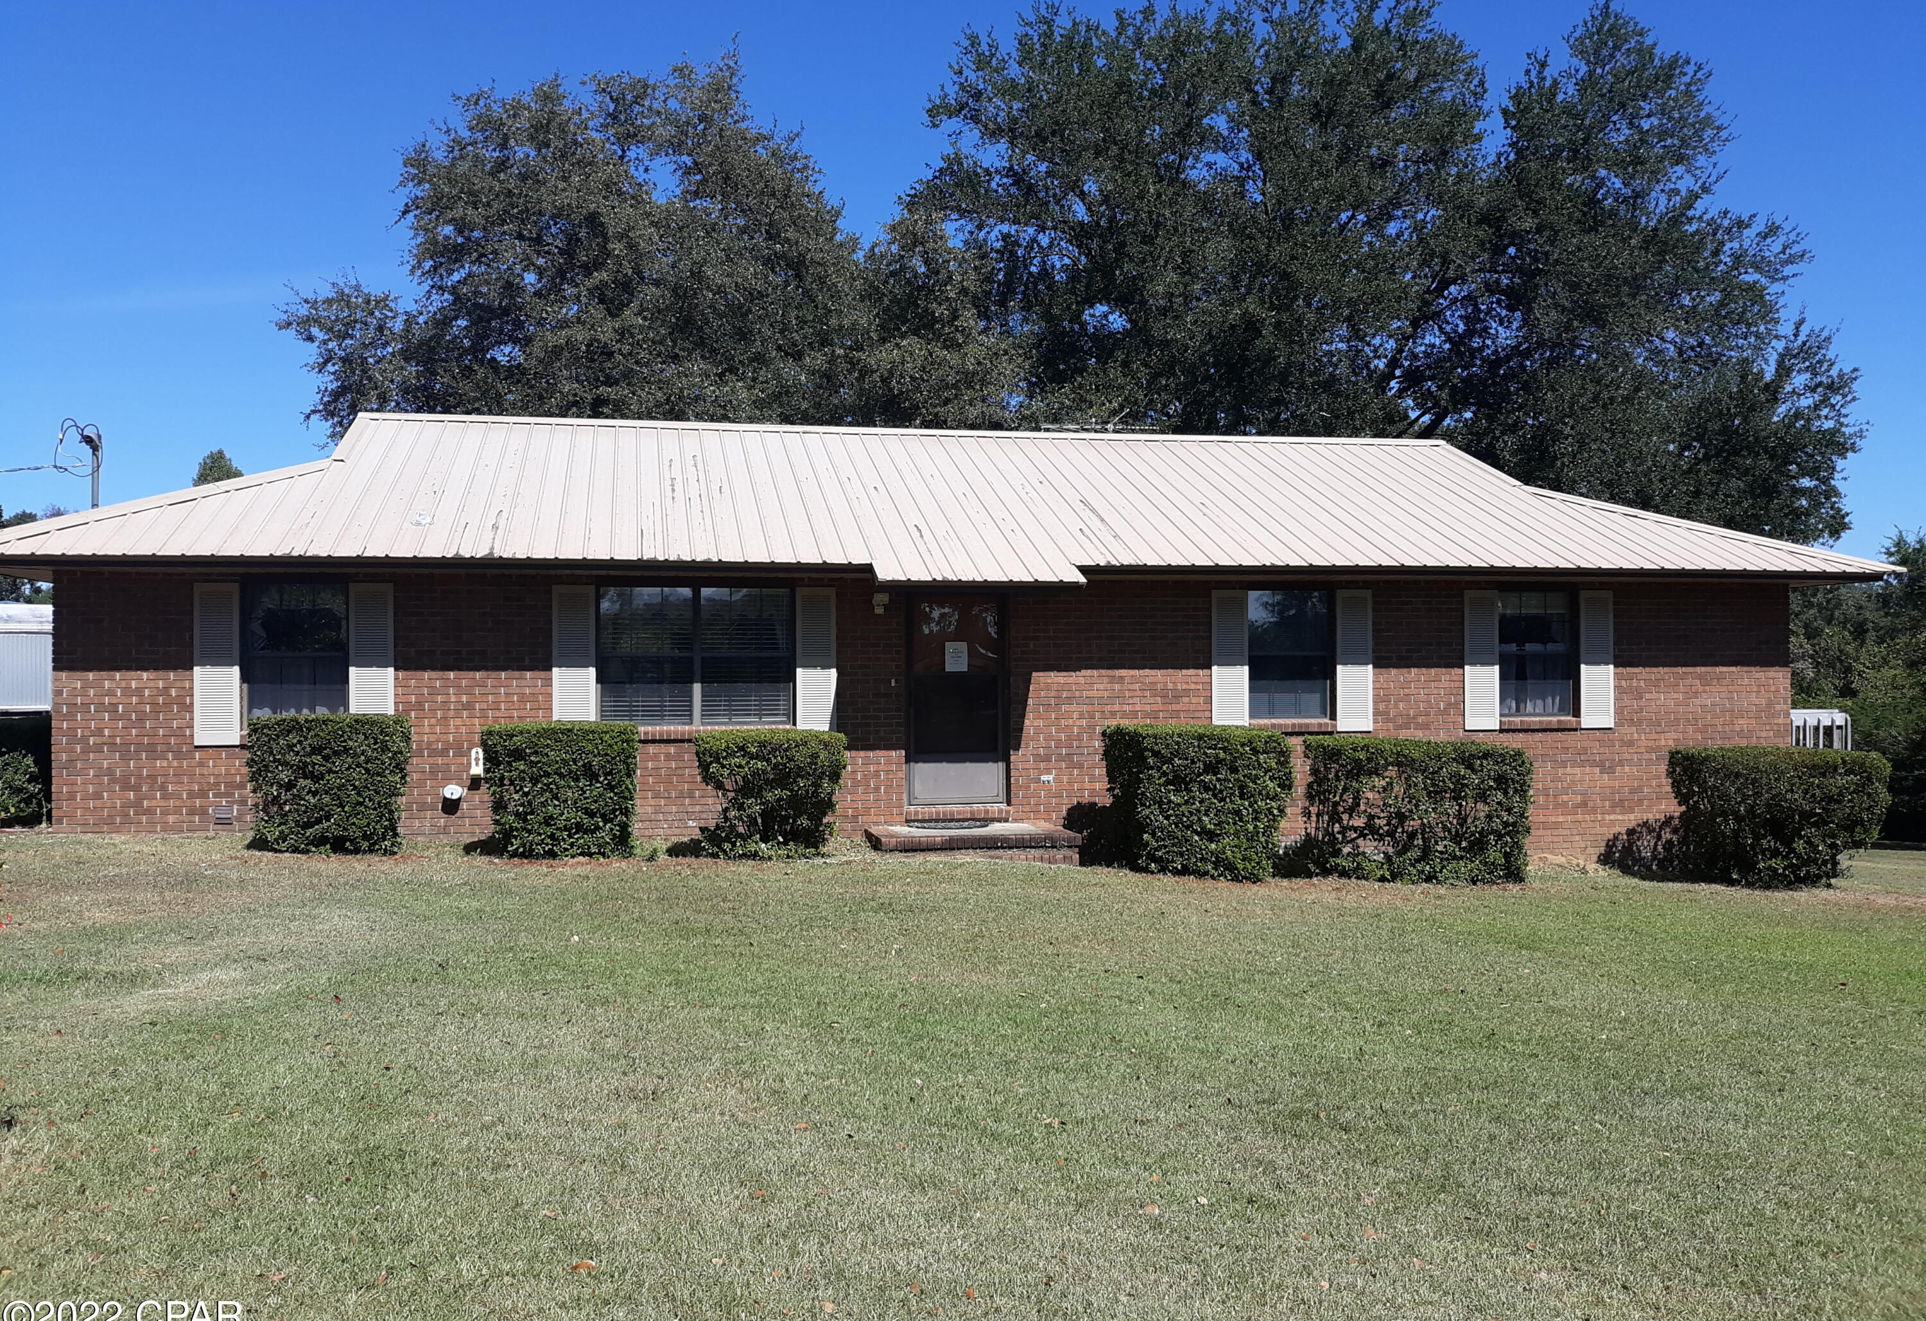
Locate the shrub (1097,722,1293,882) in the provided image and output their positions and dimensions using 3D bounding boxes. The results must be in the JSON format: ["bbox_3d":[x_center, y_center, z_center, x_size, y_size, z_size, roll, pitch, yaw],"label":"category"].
[{"bbox_3d":[2.090,1.241,13.889,1.410,1.310,1.120,0,-1,-11],"label":"shrub"}]

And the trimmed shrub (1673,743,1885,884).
[{"bbox_3d":[7.921,1.490,15.135,1.870,1.300,0.870,0,-1,-11],"label":"trimmed shrub"}]

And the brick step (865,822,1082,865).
[{"bbox_3d":[0.049,1.652,13.893,1.740,0.280,1.310,0,-1,-11],"label":"brick step"}]

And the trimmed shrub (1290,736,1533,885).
[{"bbox_3d":[4.146,1.339,14.217,1.850,1.300,0.870,0,-1,-11],"label":"trimmed shrub"}]

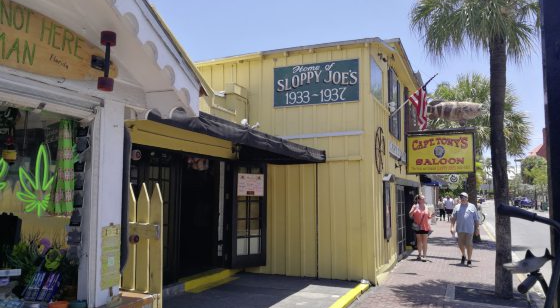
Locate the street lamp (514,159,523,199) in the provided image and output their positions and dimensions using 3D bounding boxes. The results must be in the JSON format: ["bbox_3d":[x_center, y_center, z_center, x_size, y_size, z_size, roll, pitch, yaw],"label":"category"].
[{"bbox_3d":[29.970,3.654,54.710,1.000,6.200,0.600,-2,-6,22],"label":"street lamp"}]

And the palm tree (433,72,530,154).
[{"bbox_3d":[7.463,0.090,16.110,3.620,6.110,3.500,-2,-6,22],"label":"palm tree"}]

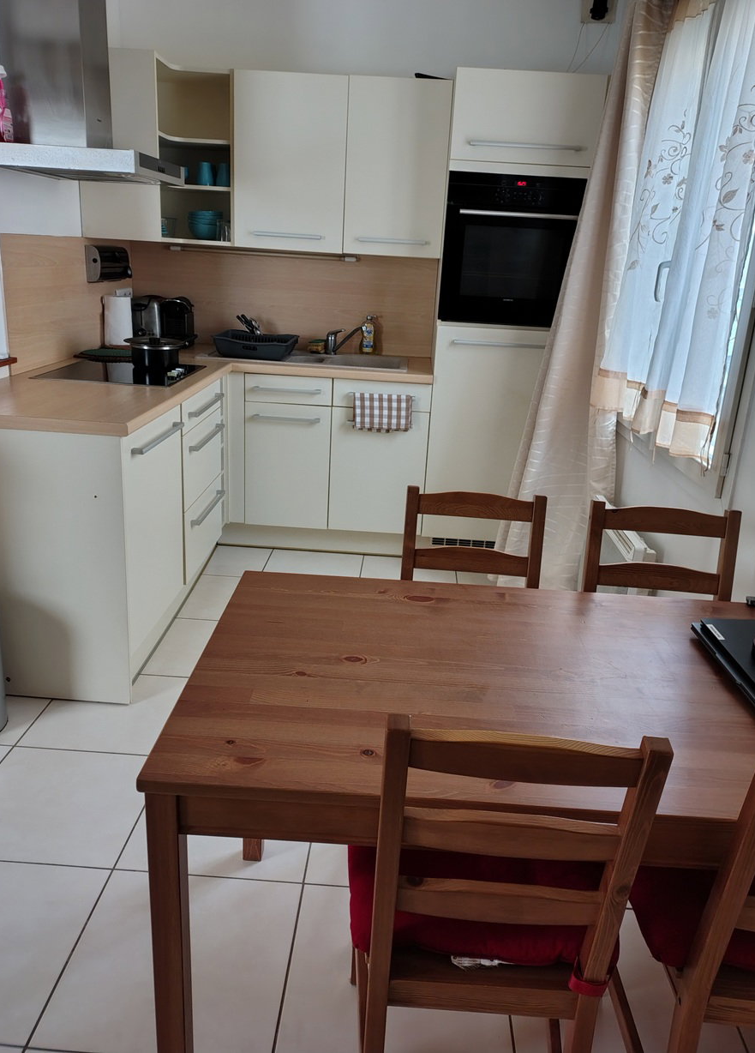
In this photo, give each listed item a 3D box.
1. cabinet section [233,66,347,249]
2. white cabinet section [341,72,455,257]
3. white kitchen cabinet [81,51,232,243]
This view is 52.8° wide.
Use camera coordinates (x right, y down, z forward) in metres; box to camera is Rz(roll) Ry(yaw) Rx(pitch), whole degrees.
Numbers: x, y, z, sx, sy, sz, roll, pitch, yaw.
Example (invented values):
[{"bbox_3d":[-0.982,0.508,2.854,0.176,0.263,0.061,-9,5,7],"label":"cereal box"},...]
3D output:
[{"bbox_3d":[-0.386,-1.665,3.540,0.505,0.720,0.360,4,19,1],"label":"cabinet section"},{"bbox_3d":[0.089,-1.636,3.532,0.450,0.720,0.360,4,19,1],"label":"white cabinet section"},{"bbox_3d":[-0.940,-1.671,3.455,0.606,0.720,0.621,4,19,1],"label":"white kitchen cabinet"}]

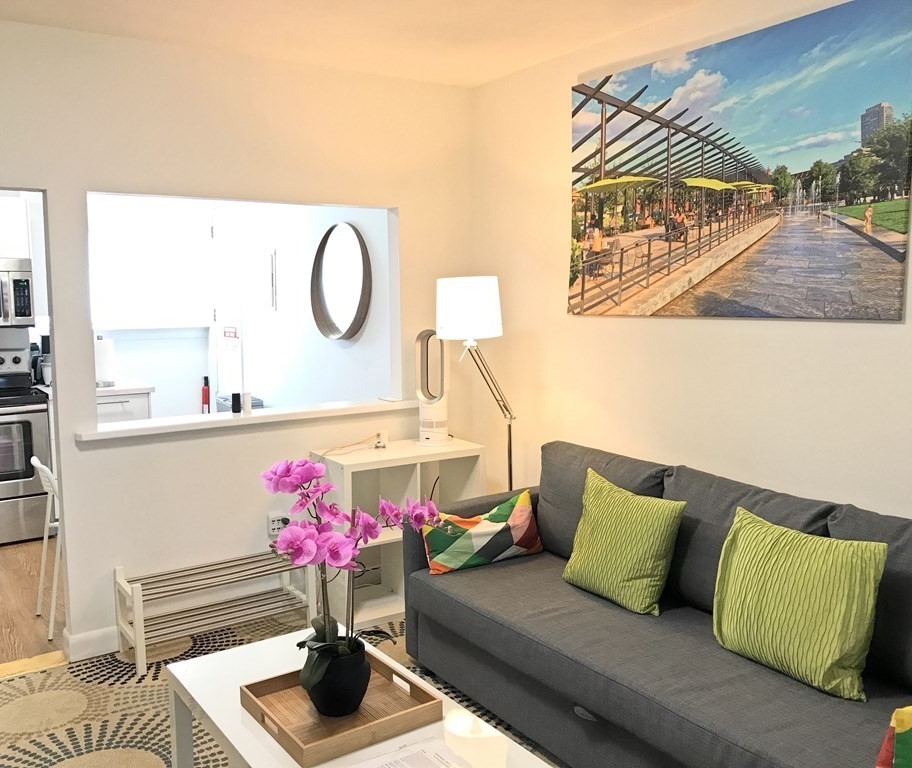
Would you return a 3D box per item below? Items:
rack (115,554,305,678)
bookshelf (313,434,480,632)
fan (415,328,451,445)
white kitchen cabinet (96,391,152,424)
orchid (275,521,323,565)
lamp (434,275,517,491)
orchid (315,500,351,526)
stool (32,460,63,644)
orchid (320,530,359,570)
[{"bbox_3d":[-1.053,0.961,3.689,0.790,0.375,0.320,-5,8,-34],"label":"rack"},{"bbox_3d":[-0.261,0.706,4.113,0.770,0.770,0.390,-4,8,-30],"label":"bookshelf"},{"bbox_3d":[-0.105,0.005,4.238,0.200,0.590,0.200,2,7,22],"label":"fan"},{"bbox_3d":[-2.455,0.468,5.661,0.620,0.910,0.630,-5,8,-34],"label":"white kitchen cabinet"},{"bbox_3d":[-0.399,0.409,2.110,0.122,0.108,0.070,0,7,3],"label":"orchid"},{"bbox_3d":[0.154,0.292,4.005,0.500,1.610,0.330,-5,8,-34],"label":"lamp"},{"bbox_3d":[-0.319,0.335,2.140,0.088,0.070,0.070,-5,8,-37],"label":"orchid"},{"bbox_3d":[-1.751,0.733,3.929,0.450,0.780,0.420,-5,8,-34],"label":"stool"},{"bbox_3d":[-0.298,0.426,2.120,0.096,0.100,0.065,0,7,6],"label":"orchid"}]

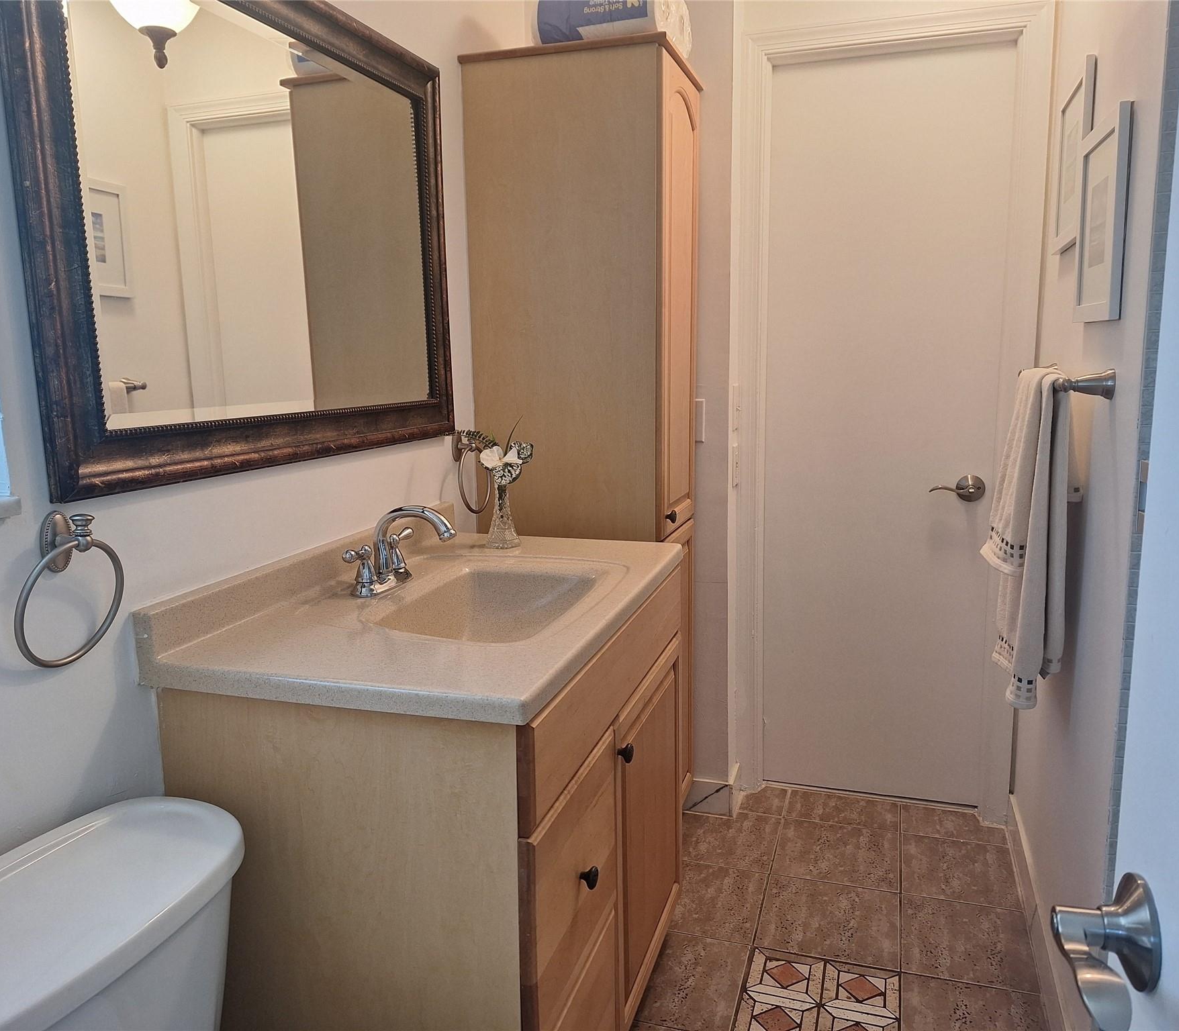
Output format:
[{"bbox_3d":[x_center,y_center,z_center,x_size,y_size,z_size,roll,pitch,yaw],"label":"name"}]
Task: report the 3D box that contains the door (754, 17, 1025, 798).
[{"bbox_3d":[0.796,-0.191,2.526,0.610,2.030,0.045,2,10,18],"label":"door"}]

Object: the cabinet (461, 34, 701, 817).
[{"bbox_3d":[0.012,-0.075,2.282,0.475,1.920,0.385,2,10,18],"label":"cabinet"}]

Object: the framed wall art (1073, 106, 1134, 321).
[{"bbox_3d":[0.855,-0.488,1.527,0.020,0.325,0.310,2,10,18],"label":"framed wall art"}]

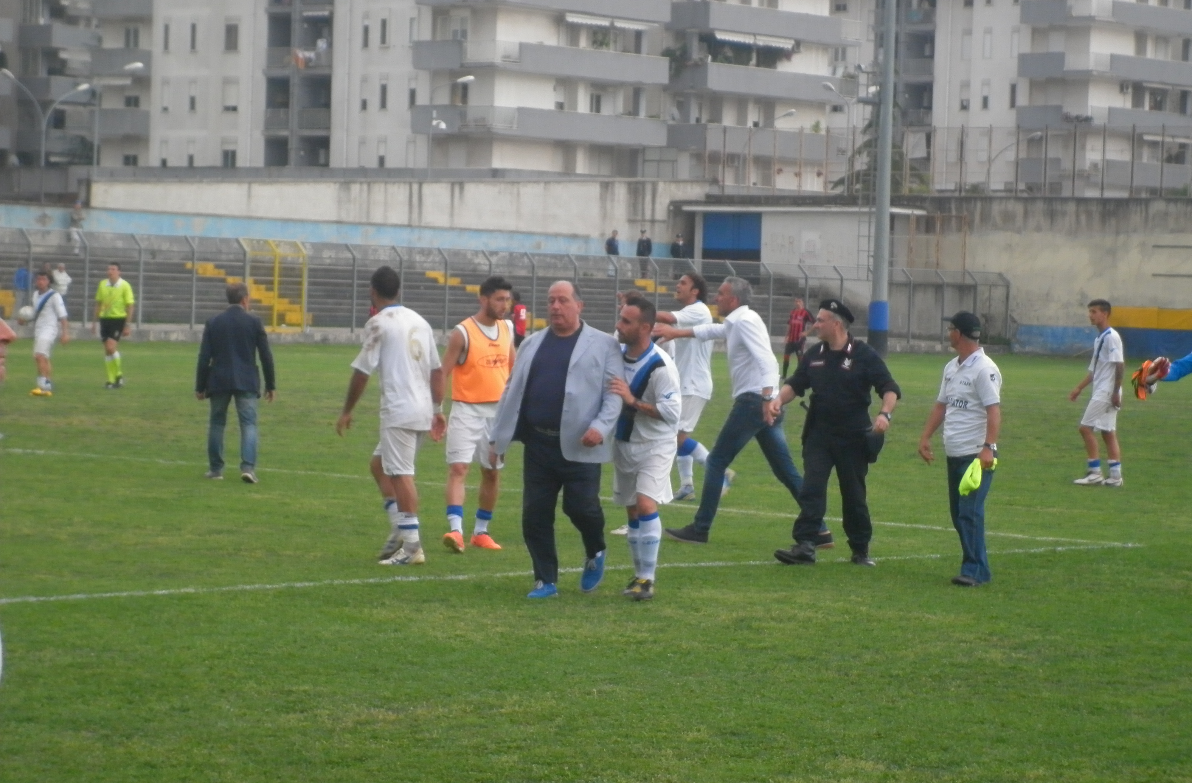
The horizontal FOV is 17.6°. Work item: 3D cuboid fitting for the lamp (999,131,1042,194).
[{"bbox_3d":[18.999,-7.514,175.128,2.400,8.600,0.400,2,2,14],"label":"lamp"}]

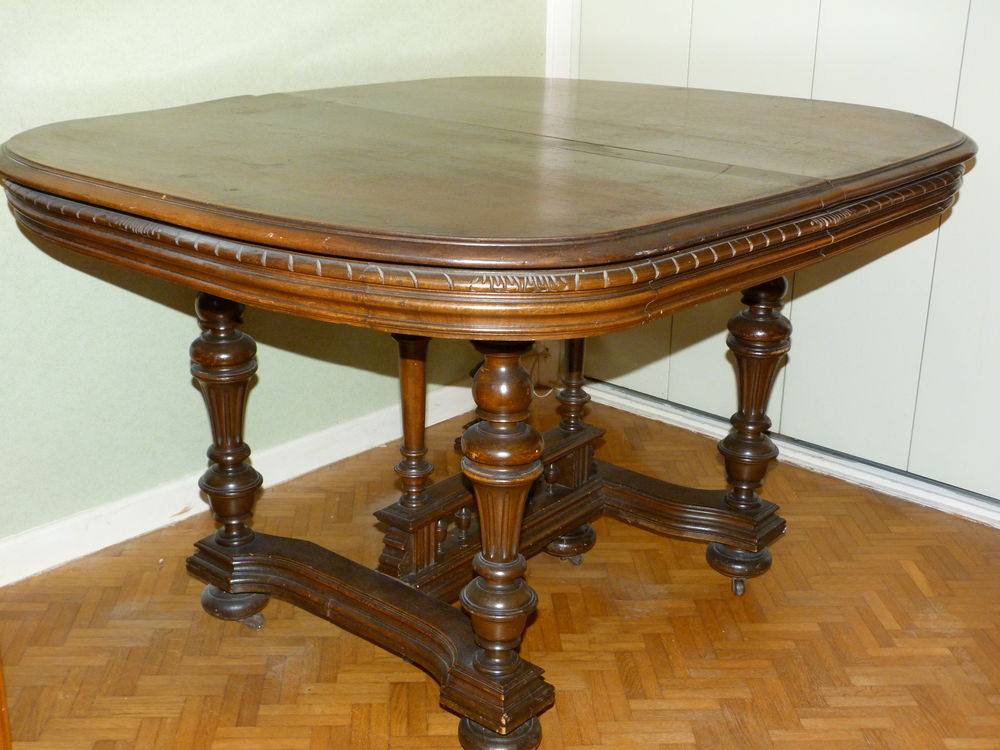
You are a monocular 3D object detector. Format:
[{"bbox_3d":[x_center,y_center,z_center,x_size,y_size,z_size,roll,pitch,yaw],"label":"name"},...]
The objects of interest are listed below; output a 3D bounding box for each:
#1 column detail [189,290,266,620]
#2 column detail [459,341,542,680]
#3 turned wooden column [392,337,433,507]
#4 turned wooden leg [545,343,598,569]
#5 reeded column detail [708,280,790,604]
[{"bbox_3d":[-0.374,0.115,1.720,0.099,0.546,0.099,16,25,36],"label":"column detail"},{"bbox_3d":[0.002,0.156,1.406,0.092,0.422,0.092,1,20,0],"label":"column detail"},{"bbox_3d":[-0.113,0.057,1.629,0.056,0.261,0.056,1,20,0],"label":"turned wooden column"},{"bbox_3d":[0.113,0.080,1.936,0.097,0.485,0.097,1,20,0],"label":"turned wooden leg"},{"bbox_3d":[0.377,0.081,1.868,0.099,0.555,0.099,16,25,36],"label":"reeded column detail"}]

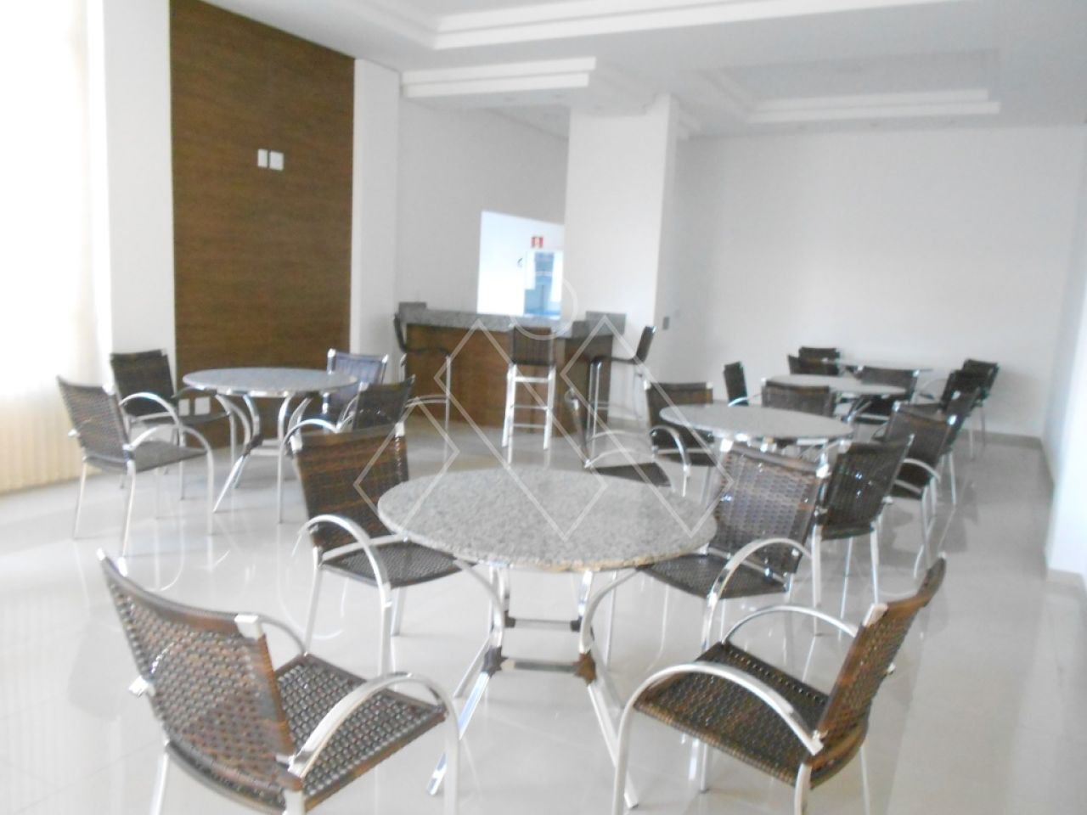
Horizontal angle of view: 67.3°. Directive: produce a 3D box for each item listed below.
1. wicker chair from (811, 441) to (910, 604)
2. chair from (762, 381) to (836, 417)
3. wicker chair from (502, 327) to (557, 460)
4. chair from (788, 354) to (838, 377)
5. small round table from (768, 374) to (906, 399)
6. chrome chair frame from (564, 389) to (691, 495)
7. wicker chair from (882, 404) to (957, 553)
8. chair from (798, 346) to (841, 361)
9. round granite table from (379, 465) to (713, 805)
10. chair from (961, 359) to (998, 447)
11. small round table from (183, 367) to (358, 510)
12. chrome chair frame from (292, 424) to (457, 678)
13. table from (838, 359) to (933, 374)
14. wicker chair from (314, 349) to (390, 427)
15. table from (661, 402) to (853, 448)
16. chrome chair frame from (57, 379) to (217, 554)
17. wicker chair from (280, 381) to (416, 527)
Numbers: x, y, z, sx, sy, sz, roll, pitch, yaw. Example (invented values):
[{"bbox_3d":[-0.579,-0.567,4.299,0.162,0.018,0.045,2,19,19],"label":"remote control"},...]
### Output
[{"bbox_3d":[1.287,0.505,3.806,0.530,0.860,0.570,-3,11,-33],"label":"wicker chair"},{"bbox_3d":[1.828,0.227,5.743,0.530,0.860,0.570,9,11,35],"label":"chair"},{"bbox_3d":[-0.106,-0.192,7.083,0.402,1.029,0.519,5,9,12],"label":"wicker chair"},{"bbox_3d":[2.610,-0.041,7.701,0.570,0.860,0.530,-5,12,-43],"label":"chair"},{"bbox_3d":[2.253,0.193,6.390,1.000,0.770,1.000,3,9,0],"label":"small round table"},{"bbox_3d":[0.394,0.359,4.323,0.554,0.851,0.544,3,9,0],"label":"chrome chair frame"},{"bbox_3d":[1.781,0.431,4.442,0.570,0.860,0.530,1,9,-13],"label":"wicker chair"},{"bbox_3d":[3.090,-0.195,8.860,0.512,0.852,0.581,1,9,-12],"label":"chair"},{"bbox_3d":[-0.010,0.672,2.464,0.980,0.767,0.980,3,9,0],"label":"round granite table"},{"bbox_3d":[4.170,-0.052,8.303,0.570,0.860,0.530,1,9,-12],"label":"chair"},{"bbox_3d":[-1.630,0.202,4.915,0.980,0.767,0.980,3,9,0],"label":"small round table"},{"bbox_3d":[-0.545,0.535,2.889,0.554,0.851,0.544,11,12,41],"label":"chrome chair frame"},{"bbox_3d":[3.398,-0.058,8.364,0.985,0.766,0.985,3,9,0],"label":"table"},{"bbox_3d":[-1.451,0.051,5.719,0.512,0.852,0.581,6,9,21],"label":"wicker chair"},{"bbox_3d":[1.084,0.435,4.340,0.970,0.767,0.970,3,9,0],"label":"table"},{"bbox_3d":[-2.086,0.256,4.174,0.512,0.852,0.581,9,10,32],"label":"chrome chair frame"},{"bbox_3d":[-1.103,0.234,4.619,0.554,0.851,0.544,7,10,26],"label":"wicker chair"}]

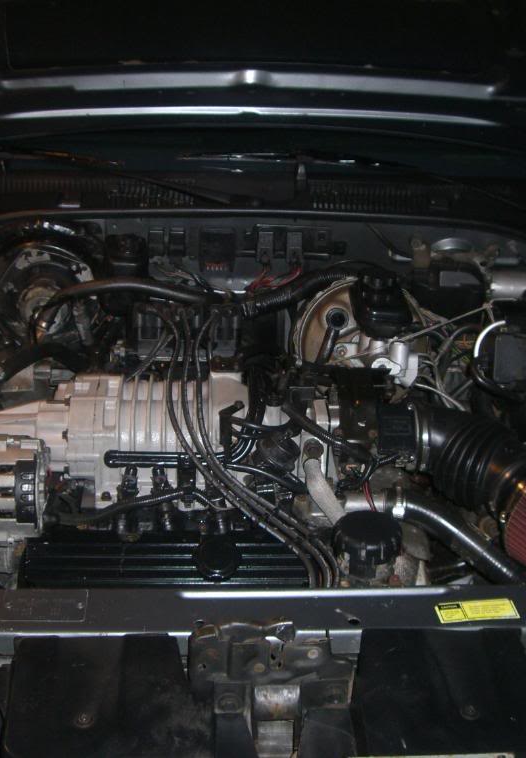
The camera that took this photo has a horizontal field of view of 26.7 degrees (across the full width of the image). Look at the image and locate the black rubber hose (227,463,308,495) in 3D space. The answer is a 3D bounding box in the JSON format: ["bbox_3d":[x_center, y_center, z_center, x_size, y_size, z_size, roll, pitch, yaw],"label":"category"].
[{"bbox_3d":[0.006,0.132,1.470,0.110,0.035,0.030,0,27,0],"label":"black rubber hose"}]

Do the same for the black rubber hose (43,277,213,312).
[{"bbox_3d":[-0.206,-0.129,1.690,0.260,0.045,0.055,0,27,0],"label":"black rubber hose"}]

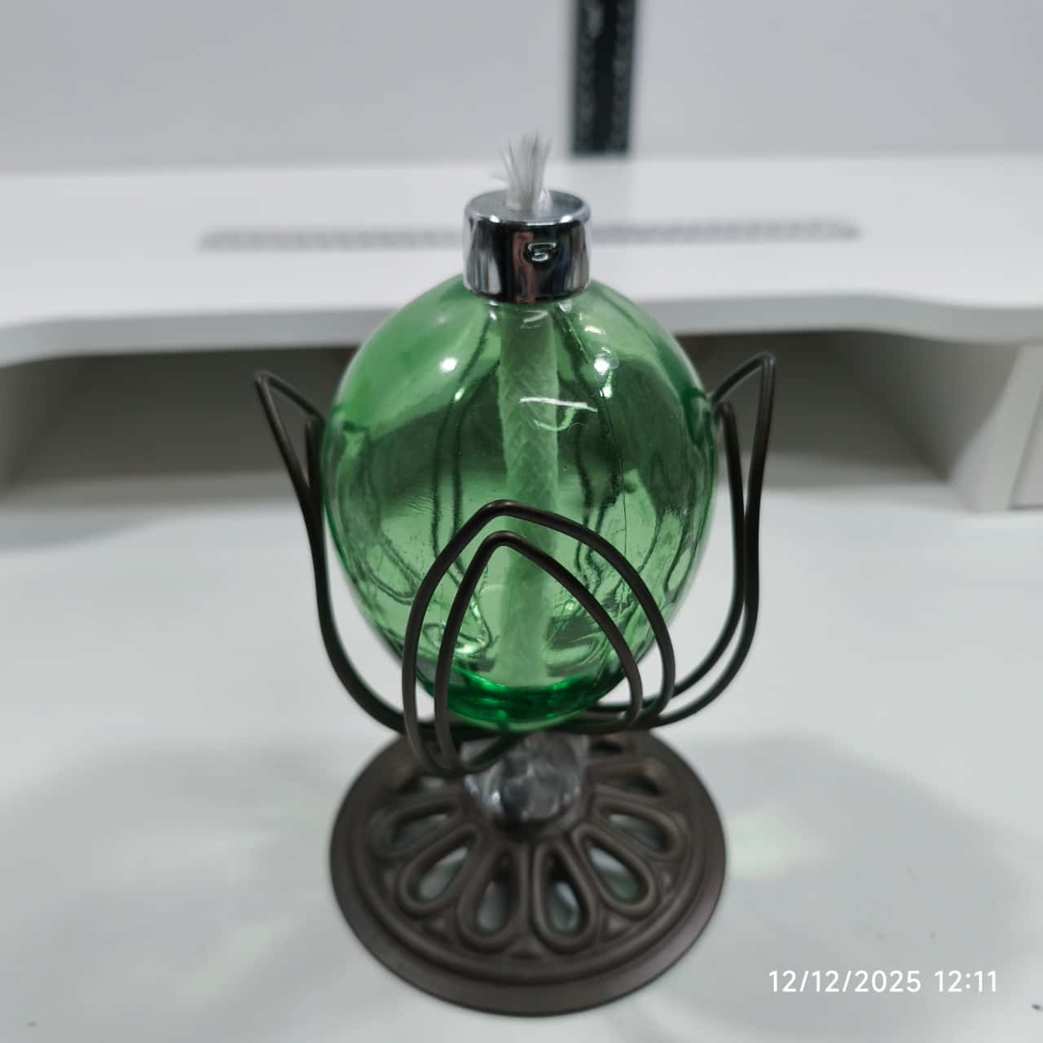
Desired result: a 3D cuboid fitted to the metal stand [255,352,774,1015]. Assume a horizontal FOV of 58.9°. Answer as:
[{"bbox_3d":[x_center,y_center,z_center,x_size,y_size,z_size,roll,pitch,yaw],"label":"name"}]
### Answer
[{"bbox_3d":[0.002,0.027,0.226,0.112,0.143,0.112,0,33,0],"label":"metal stand"}]

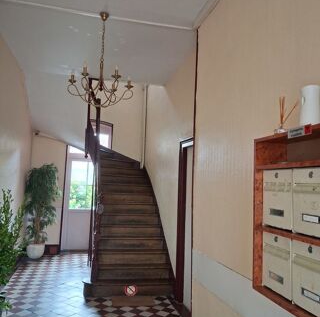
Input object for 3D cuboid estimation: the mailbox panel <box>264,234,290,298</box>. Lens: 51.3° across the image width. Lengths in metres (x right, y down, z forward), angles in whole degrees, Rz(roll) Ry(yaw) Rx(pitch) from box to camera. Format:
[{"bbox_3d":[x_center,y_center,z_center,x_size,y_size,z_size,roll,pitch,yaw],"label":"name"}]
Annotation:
[{"bbox_3d":[0.607,0.533,1.684,0.040,0.283,0.255,3,-5,-13],"label":"mailbox panel"}]

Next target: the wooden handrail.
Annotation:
[{"bbox_3d":[-1.137,0.242,5.771,0.222,3.131,2.182,3,-5,-13],"label":"wooden handrail"}]

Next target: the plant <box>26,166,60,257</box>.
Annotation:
[{"bbox_3d":[-2.406,1.046,6.810,0.667,1.939,0.626,3,-5,-13],"label":"plant"}]

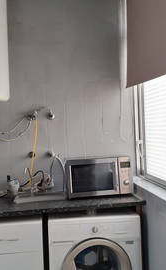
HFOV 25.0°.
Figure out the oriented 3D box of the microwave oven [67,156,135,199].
[{"bbox_3d":[0.086,0.290,2.753,0.453,0.257,0.350,-3,2,-9],"label":"microwave oven"}]

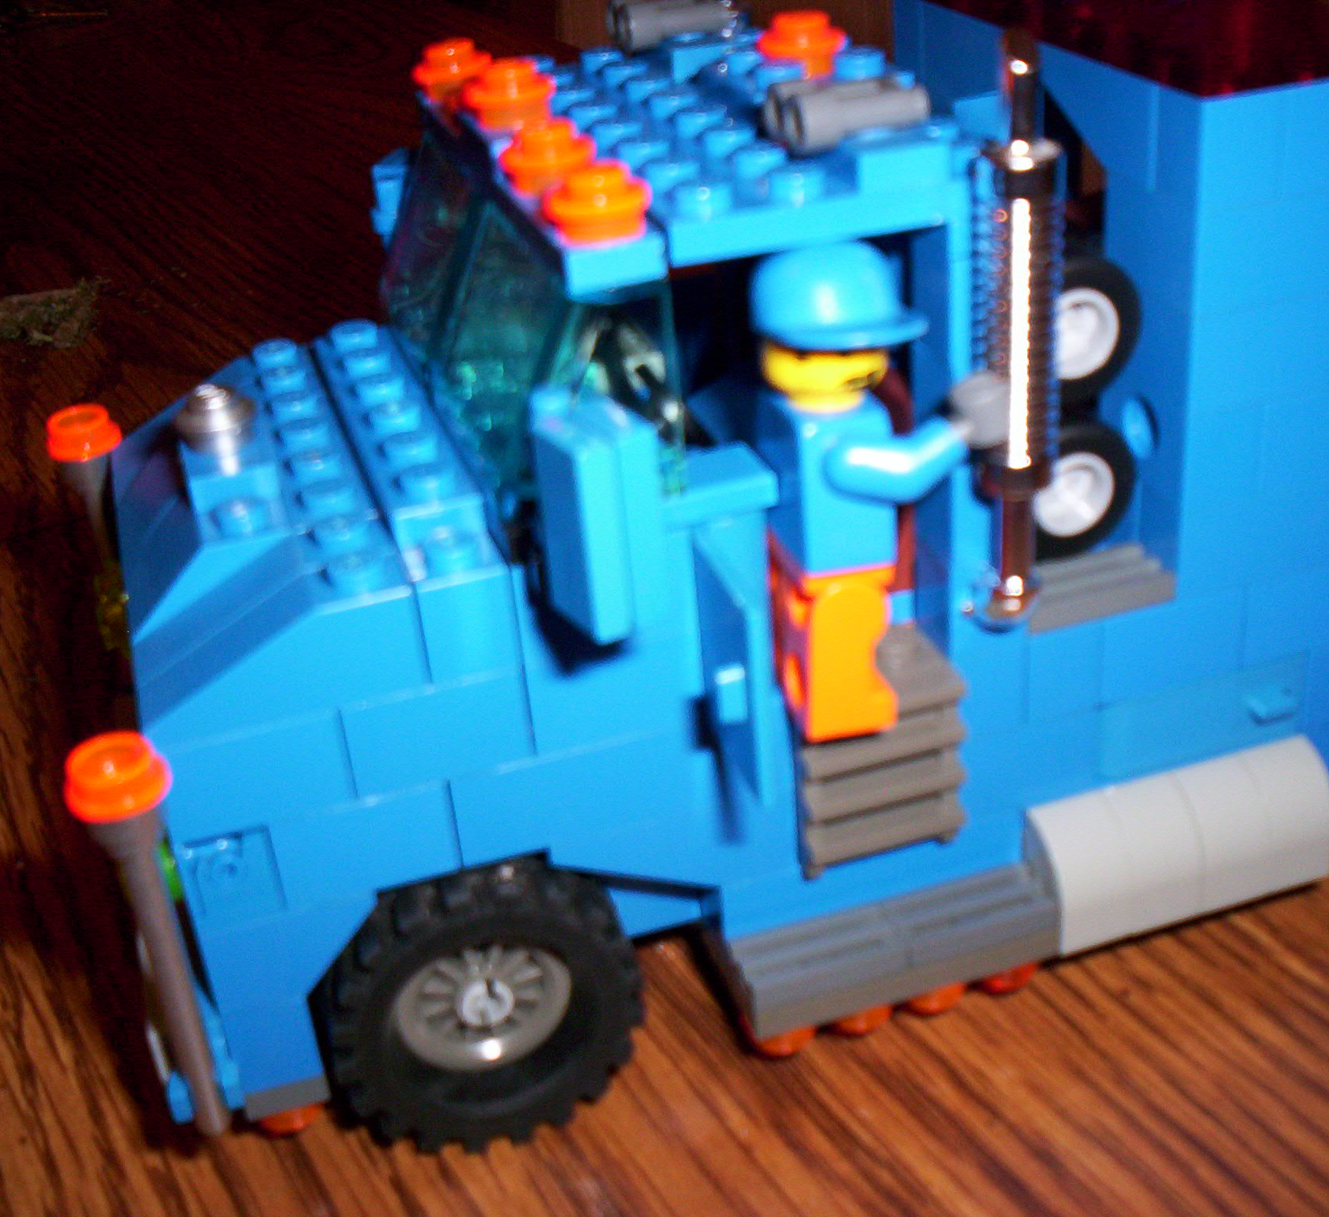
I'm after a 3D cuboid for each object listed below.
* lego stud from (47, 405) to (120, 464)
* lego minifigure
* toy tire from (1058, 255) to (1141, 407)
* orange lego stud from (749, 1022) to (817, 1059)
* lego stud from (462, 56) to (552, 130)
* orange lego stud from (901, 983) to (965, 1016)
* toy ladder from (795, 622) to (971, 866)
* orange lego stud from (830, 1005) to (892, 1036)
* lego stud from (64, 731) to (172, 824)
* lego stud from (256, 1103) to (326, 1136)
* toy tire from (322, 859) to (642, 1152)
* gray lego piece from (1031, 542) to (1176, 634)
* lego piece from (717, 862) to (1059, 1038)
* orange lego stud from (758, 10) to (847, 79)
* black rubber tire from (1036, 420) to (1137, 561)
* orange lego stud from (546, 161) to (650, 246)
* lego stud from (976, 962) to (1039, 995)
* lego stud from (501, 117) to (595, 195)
[{"bbox_3d":[-0.065,-0.020,0.197,0.008,0.005,0.008,-13,30,-13],"label":"lego stud"},{"bbox_3d":[0.019,-0.012,0.155,0.021,0.042,0.022,-10,30,-7],"label":"lego minifigure"},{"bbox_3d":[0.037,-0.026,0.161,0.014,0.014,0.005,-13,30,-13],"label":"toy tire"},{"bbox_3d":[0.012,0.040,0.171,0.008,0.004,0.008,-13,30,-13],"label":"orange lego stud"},{"bbox_3d":[-0.014,-0.047,0.160,0.008,0.005,0.008,-13,30,-13],"label":"lego stud"},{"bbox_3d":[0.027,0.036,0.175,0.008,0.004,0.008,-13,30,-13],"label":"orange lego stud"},{"bbox_3d":[0.019,0.013,0.168,0.016,0.021,0.011,-13,30,-13],"label":"toy ladder"},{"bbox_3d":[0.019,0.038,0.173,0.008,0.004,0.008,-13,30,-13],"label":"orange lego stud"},{"bbox_3d":[-0.044,0.013,0.139,0.008,0.005,0.008,-13,30,-13],"label":"lego stud"},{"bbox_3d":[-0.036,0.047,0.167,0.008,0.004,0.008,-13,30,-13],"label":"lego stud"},{"bbox_3d":[-0.017,0.036,0.166,0.030,0.030,0.014,-13,30,-13],"label":"toy tire"},{"bbox_3d":[0.041,-0.002,0.170,0.016,0.003,0.008,-13,30,-13],"label":"gray lego piece"},{"bbox_3d":[0.023,0.033,0.172,0.032,0.006,0.008,-13,30,-13],"label":"lego piece"},{"bbox_3d":[0.013,-0.053,0.166,0.008,0.005,0.008,-4,29,2],"label":"orange lego stud"},{"bbox_3d":[0.039,-0.012,0.171,0.014,0.014,0.005,-13,30,-13],"label":"black rubber tire"},{"bbox_3d":[-0.005,-0.032,0.137,0.008,0.005,0.008,-4,29,2],"label":"orange lego stud"},{"bbox_3d":[0.035,0.035,0.178,0.008,0.004,0.008,-13,30,-13],"label":"lego stud"},{"bbox_3d":[-0.010,-0.039,0.151,0.008,0.005,0.008,-4,29,3],"label":"lego stud"}]

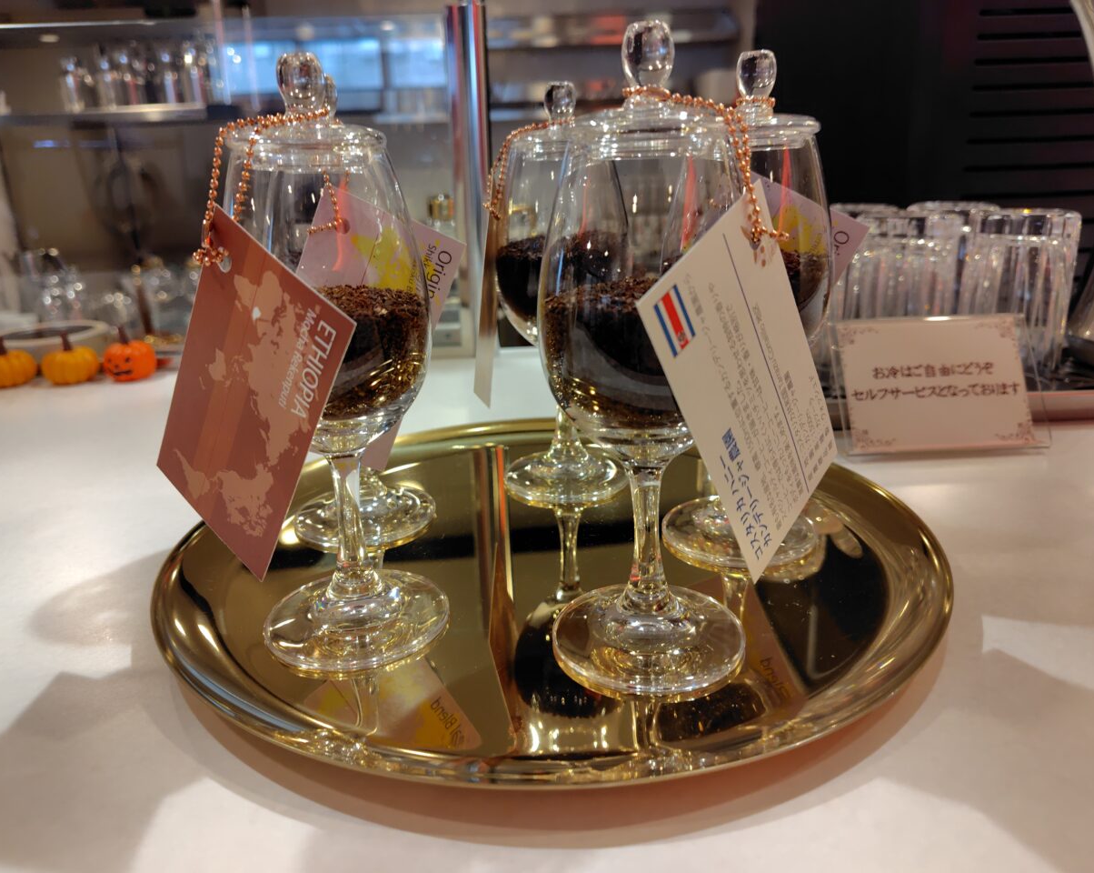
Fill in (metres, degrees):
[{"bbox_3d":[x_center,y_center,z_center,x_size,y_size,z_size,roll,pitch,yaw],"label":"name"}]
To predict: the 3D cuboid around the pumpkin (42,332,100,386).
[{"bbox_3d":[-0.376,-0.061,0.603,0.039,0.041,0.039,-2,18,0],"label":"pumpkin"}]

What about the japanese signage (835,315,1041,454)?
[{"bbox_3d":[0.209,-0.028,0.414,0.106,0.074,0.014,-2,-9,0],"label":"japanese signage"}]

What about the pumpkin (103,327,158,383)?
[{"bbox_3d":[-0.332,-0.065,0.607,0.037,0.043,0.037,-3,18,-5],"label":"pumpkin"}]

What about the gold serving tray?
[{"bbox_3d":[0.001,0.041,0.292,0.269,0.019,0.269,-2,18,0],"label":"gold serving tray"}]

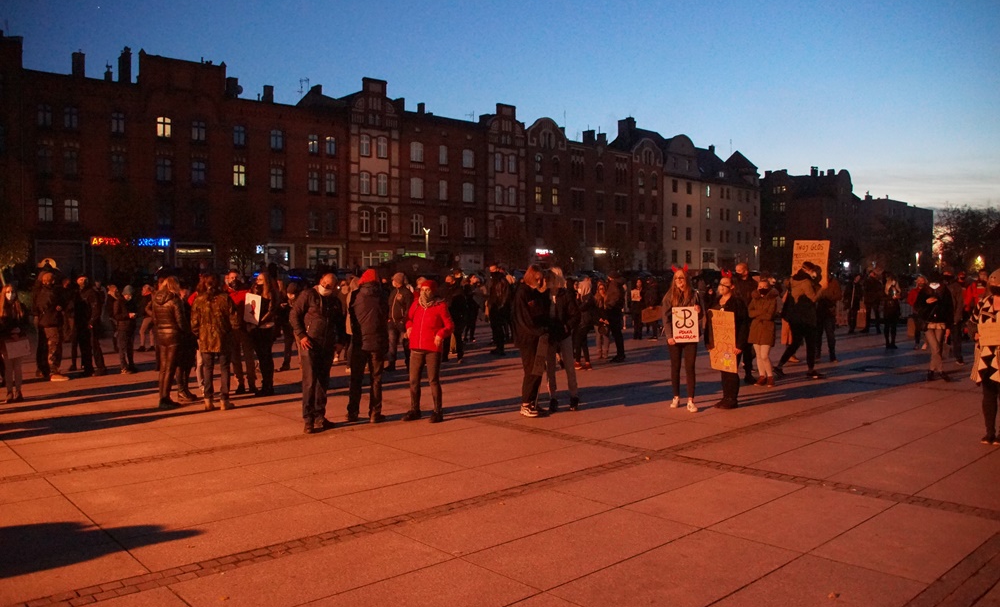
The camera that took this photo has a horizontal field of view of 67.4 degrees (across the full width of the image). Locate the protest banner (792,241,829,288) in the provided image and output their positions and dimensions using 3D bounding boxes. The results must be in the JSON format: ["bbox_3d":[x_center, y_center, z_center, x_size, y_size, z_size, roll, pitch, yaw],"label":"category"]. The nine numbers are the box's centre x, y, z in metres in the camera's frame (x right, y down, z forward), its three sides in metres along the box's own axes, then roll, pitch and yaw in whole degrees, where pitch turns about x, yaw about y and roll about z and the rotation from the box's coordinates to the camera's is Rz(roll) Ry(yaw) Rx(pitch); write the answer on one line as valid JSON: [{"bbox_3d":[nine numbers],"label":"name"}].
[{"bbox_3d":[4.876,-0.608,11.750,0.520,0.735,0.020,3,3,21],"label":"protest banner"}]

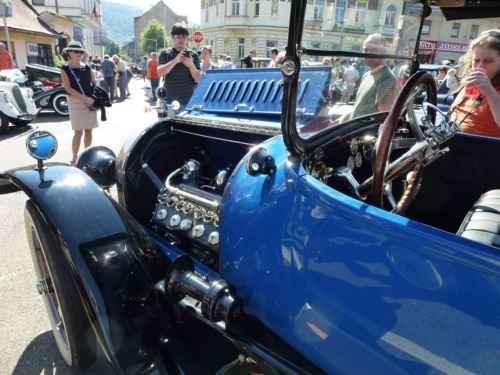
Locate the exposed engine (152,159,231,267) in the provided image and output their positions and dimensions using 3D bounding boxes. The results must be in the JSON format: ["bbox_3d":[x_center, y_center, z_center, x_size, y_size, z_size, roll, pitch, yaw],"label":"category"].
[{"bbox_3d":[-0.162,0.170,1.772,0.500,0.500,0.620,-16,27,-42],"label":"exposed engine"}]

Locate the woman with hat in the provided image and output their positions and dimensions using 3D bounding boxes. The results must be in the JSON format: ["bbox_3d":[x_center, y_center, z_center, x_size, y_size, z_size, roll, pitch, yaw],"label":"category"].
[{"bbox_3d":[-2.406,-1.125,4.831,0.550,1.670,0.380,-9,23,-30],"label":"woman with hat"}]

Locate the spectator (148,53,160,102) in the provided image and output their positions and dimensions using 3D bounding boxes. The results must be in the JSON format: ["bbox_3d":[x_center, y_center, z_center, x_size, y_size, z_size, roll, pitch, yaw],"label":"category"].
[{"bbox_3d":[-3.545,-4.036,12.786,0.500,1.740,0.350,0,20,-9],"label":"spectator"}]

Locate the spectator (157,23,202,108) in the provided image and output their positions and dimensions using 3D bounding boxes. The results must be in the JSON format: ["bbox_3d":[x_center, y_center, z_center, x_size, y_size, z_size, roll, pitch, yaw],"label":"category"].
[{"bbox_3d":[-0.702,-0.678,3.557,0.520,1.840,0.450,-2,20,-12],"label":"spectator"}]

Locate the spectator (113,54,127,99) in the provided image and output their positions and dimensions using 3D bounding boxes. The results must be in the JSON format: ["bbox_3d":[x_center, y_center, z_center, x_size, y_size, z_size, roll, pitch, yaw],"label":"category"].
[{"bbox_3d":[-5.212,-4.362,13.672,0.550,1.650,0.500,0,20,-9],"label":"spectator"}]

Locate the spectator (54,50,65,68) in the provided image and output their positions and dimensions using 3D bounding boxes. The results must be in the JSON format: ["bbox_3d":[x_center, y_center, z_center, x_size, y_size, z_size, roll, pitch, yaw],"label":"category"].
[{"bbox_3d":[-7.455,-4.543,13.781,0.500,1.680,0.320,7,20,12],"label":"spectator"}]

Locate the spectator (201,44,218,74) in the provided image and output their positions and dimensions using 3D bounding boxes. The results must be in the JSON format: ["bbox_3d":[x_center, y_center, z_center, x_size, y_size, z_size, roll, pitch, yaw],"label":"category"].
[{"bbox_3d":[-0.614,-1.113,4.986,0.460,1.710,0.320,13,22,26],"label":"spectator"}]

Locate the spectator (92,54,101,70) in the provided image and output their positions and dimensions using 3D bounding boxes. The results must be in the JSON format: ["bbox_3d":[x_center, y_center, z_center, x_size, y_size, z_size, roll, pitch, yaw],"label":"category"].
[{"bbox_3d":[-7.784,-5.933,17.768,0.480,1.600,0.320,-2,20,-12],"label":"spectator"}]

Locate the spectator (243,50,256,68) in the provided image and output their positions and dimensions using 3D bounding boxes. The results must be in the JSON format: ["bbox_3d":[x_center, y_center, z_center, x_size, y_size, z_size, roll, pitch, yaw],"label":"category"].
[{"bbox_3d":[-0.028,-2.501,8.804,0.340,1.820,0.480,13,22,27],"label":"spectator"}]

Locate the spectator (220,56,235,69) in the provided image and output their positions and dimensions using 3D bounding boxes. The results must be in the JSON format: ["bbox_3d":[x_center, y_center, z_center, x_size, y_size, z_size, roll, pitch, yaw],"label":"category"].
[{"bbox_3d":[-0.719,-3.169,10.783,0.480,1.700,0.320,5,20,6],"label":"spectator"}]

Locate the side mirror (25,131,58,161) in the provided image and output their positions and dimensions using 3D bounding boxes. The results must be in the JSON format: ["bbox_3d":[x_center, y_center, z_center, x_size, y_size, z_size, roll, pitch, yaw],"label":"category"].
[{"bbox_3d":[-0.898,-0.182,1.500,0.120,0.125,0.040,-13,25,-37],"label":"side mirror"}]

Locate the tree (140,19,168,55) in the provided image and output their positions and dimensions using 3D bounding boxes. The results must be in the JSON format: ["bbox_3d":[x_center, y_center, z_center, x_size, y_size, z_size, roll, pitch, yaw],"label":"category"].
[{"bbox_3d":[-14.486,-21.887,53.228,4.200,7.400,4.200,3,20,0],"label":"tree"}]

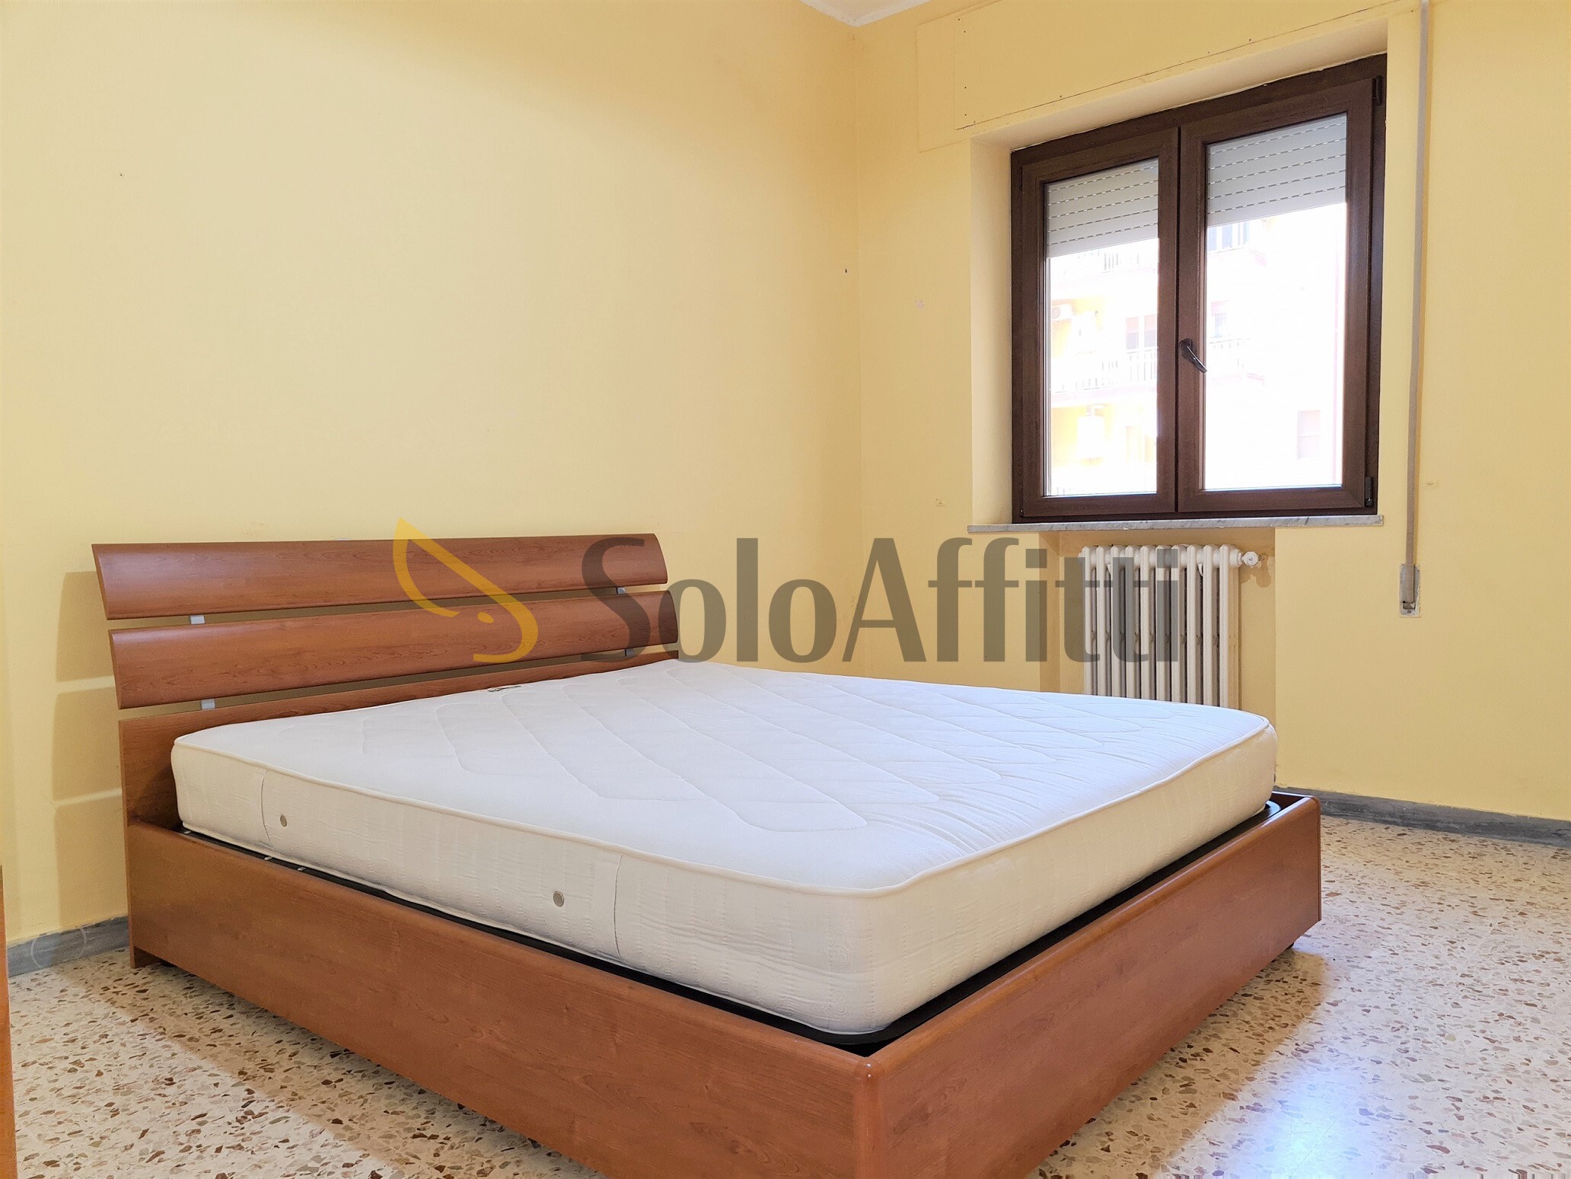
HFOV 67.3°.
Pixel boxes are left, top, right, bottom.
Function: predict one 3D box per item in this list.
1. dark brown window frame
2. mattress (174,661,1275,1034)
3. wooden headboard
[{"bbox_3d":[1.449,-0.994,4.324,1.390,1.490,0.100,1,4,40],"label":"dark brown window frame"},{"bbox_3d":[-0.134,0.408,2.700,1.920,0.200,1.600,1,4,40],"label":"mattress"},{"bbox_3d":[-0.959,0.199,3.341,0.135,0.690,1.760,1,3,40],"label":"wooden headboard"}]

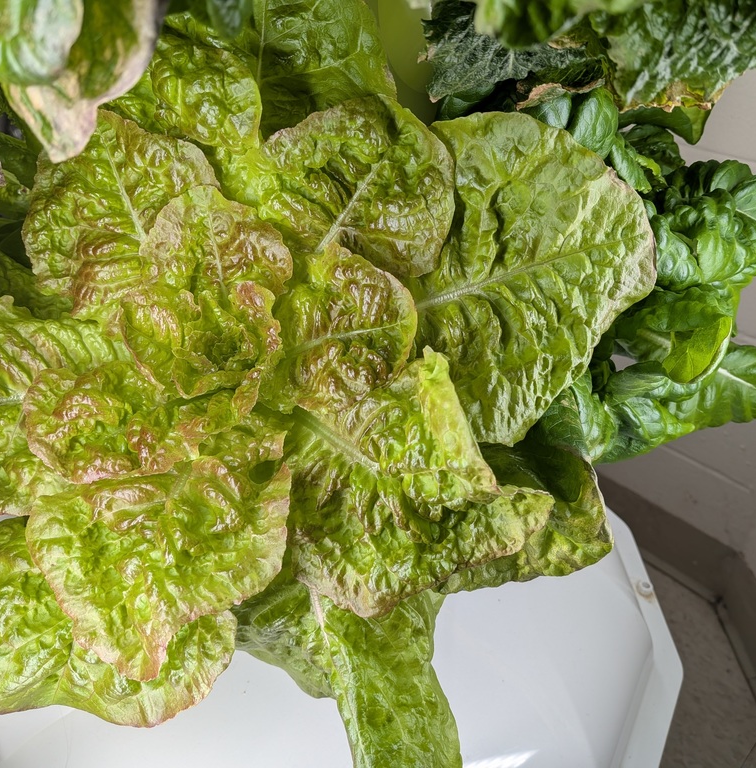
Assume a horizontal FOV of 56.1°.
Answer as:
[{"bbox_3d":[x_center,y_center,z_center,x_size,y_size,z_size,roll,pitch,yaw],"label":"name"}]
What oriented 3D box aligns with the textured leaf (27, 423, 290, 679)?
[{"bbox_3d":[-0.129,0.095,0.431,0.147,0.055,0.152,5,70,2],"label":"textured leaf"}]

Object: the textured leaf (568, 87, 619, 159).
[{"bbox_3d":[0.176,-0.214,0.580,0.036,0.020,0.056,-11,73,-3],"label":"textured leaf"}]

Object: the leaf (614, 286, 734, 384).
[{"bbox_3d":[0.229,-0.038,0.550,0.088,0.045,0.067,0,66,-7],"label":"leaf"}]

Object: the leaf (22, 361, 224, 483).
[{"bbox_3d":[-0.146,0.019,0.426,0.113,0.045,0.073,-18,60,-18],"label":"leaf"}]

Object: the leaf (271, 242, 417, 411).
[{"bbox_3d":[-0.023,-0.034,0.430,0.091,0.050,0.094,-10,73,12],"label":"leaf"}]

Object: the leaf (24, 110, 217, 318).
[{"bbox_3d":[-0.161,-0.103,0.455,0.108,0.136,0.050,-17,-6,-9],"label":"leaf"}]

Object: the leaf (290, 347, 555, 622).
[{"bbox_3d":[0.024,0.056,0.441,0.149,0.070,0.152,-37,72,-16],"label":"leaf"}]

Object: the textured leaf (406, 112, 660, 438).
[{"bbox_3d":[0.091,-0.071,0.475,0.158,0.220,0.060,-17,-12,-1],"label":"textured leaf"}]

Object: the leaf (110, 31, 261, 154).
[{"bbox_3d":[-0.137,-0.203,0.508,0.098,0.045,0.104,2,75,-3],"label":"leaf"}]

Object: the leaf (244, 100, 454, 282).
[{"bbox_3d":[-0.018,-0.125,0.465,0.120,0.119,0.055,29,-5,9],"label":"leaf"}]

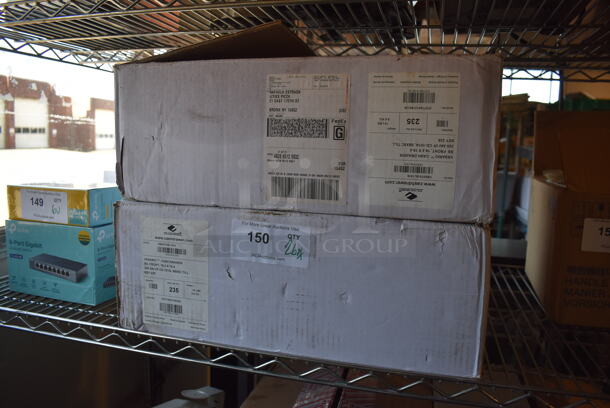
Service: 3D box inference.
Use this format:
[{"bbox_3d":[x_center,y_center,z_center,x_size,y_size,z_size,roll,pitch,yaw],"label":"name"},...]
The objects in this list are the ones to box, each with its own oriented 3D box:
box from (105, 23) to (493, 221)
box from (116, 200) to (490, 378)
[{"bbox_3d":[0.040,-0.120,0.792,0.482,0.208,0.475,3,7,15],"label":"box"},{"bbox_3d":[0.032,0.073,0.816,0.483,0.182,0.475,3,7,15],"label":"box"}]

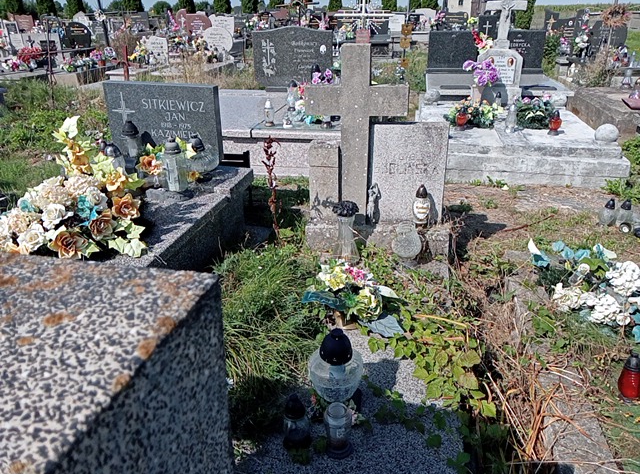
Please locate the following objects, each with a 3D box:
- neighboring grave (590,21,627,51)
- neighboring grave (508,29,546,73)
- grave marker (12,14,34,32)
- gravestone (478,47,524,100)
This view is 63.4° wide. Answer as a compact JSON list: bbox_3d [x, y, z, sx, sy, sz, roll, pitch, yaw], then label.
[{"bbox_3d":[6.058,-4.151,10.912,0.739,0.725,0.120,4,24,10],"label":"neighboring grave"},{"bbox_3d":[3.313,-3.129,8.619,0.797,0.592,0.100,4,24,10],"label":"neighboring grave"},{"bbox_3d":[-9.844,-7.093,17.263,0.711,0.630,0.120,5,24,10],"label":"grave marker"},{"bbox_3d":[2.461,-2.213,7.098,0.540,0.739,0.250,5,24,10],"label":"gravestone"}]

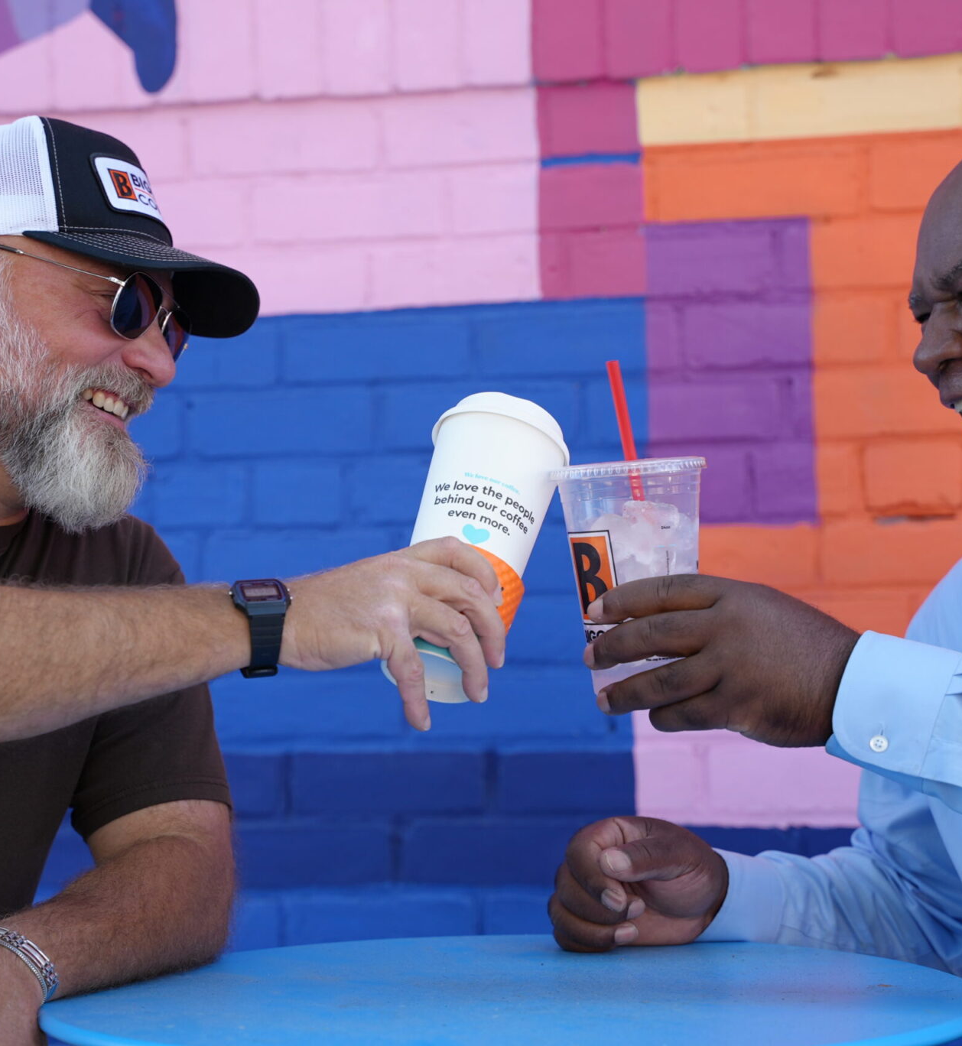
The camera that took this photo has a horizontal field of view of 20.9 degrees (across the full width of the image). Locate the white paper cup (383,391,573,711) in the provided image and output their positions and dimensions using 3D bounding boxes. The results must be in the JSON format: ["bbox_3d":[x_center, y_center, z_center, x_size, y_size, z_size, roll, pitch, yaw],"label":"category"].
[{"bbox_3d":[-0.007,0.017,1.704,0.095,0.195,0.095,13,-30,8],"label":"white paper cup"}]

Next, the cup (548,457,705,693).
[{"bbox_3d":[0.101,0.037,1.680,0.102,0.150,0.102,-5,1,0],"label":"cup"}]

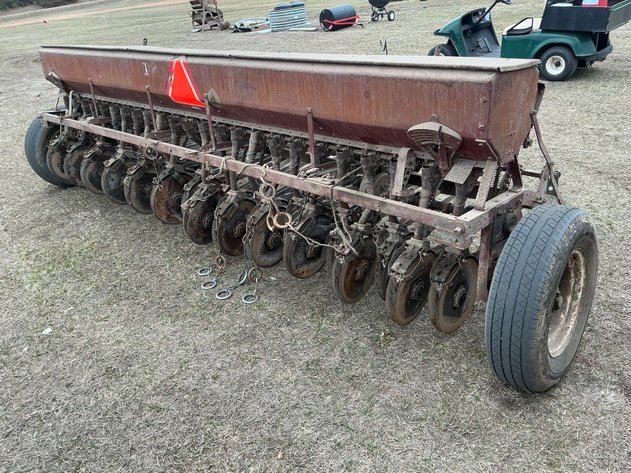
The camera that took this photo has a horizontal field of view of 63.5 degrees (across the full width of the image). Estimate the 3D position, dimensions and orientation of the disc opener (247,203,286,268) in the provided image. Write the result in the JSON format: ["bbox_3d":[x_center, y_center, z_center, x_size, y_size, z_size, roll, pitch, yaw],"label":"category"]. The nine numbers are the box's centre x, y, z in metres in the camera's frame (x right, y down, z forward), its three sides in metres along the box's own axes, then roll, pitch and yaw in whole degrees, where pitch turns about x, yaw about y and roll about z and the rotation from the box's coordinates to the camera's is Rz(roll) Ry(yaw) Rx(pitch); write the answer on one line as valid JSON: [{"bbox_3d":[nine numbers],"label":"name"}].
[{"bbox_3d":[-0.247,0.010,2.862,0.105,0.345,0.345,18,35,37],"label":"disc opener"}]

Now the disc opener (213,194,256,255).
[{"bbox_3d":[-0.450,-0.052,3.002,0.105,0.345,0.345,18,35,37],"label":"disc opener"}]

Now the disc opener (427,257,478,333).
[{"bbox_3d":[0.605,0.245,2.181,0.105,0.345,0.345,18,35,37],"label":"disc opener"}]

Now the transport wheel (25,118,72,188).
[{"bbox_3d":[-2.182,-0.782,4.538,0.215,0.740,0.740,18,35,37],"label":"transport wheel"}]

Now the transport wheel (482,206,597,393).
[{"bbox_3d":[0.930,0.247,2.055,0.205,0.742,0.742,17,34,41],"label":"transport wheel"}]

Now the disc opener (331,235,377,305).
[{"bbox_3d":[0.205,0.154,2.485,0.105,0.345,0.345,18,35,37],"label":"disc opener"}]

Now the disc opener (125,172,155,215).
[{"bbox_3d":[-1.165,-0.317,3.592,0.090,0.345,0.345,19,35,38],"label":"disc opener"}]

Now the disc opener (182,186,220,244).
[{"bbox_3d":[-0.687,-0.127,3.261,0.090,0.345,0.345,19,35,38],"label":"disc opener"}]

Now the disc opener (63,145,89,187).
[{"bbox_3d":[-1.841,-0.546,4.106,0.105,0.345,0.345,18,35,37],"label":"disc opener"}]

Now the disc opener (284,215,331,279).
[{"bbox_3d":[-0.018,0.049,2.663,0.090,0.345,0.345,19,35,38],"label":"disc opener"}]

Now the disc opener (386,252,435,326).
[{"bbox_3d":[0.449,0.237,2.317,0.090,0.345,0.345,19,35,38],"label":"disc opener"}]

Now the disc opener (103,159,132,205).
[{"bbox_3d":[-1.393,-0.407,3.773,0.090,0.345,0.345,19,35,38],"label":"disc opener"}]

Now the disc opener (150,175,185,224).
[{"bbox_3d":[-0.928,-0.247,3.391,0.105,0.345,0.345,18,35,37],"label":"disc opener"}]

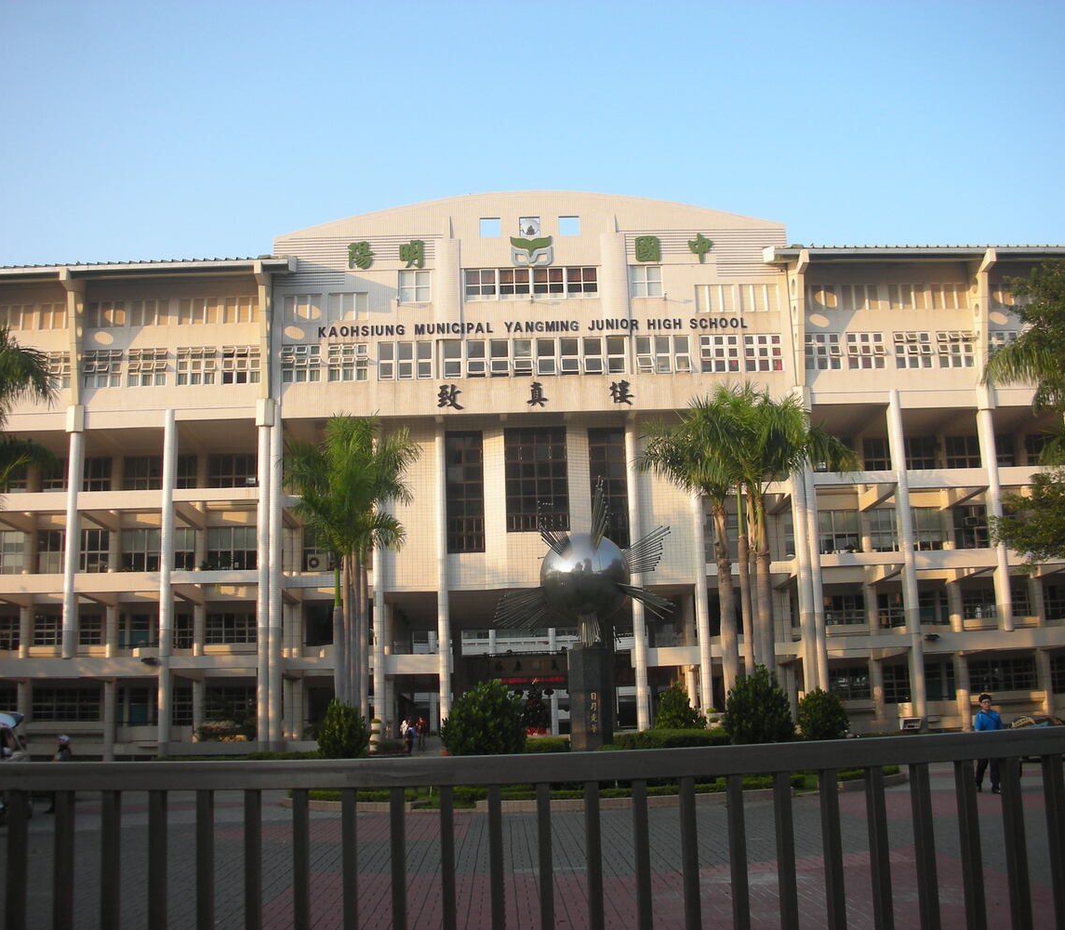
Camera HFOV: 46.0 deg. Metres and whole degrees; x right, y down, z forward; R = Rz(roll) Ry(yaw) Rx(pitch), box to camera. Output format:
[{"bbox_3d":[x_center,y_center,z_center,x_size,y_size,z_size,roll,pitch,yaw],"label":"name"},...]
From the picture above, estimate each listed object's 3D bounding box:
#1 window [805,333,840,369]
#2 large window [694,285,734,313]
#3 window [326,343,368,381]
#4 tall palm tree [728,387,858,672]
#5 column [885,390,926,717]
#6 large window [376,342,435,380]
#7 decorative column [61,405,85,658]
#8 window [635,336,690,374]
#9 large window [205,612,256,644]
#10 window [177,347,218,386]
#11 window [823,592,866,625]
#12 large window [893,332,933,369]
[{"bbox_3d":[13.743,-5.370,59.389,1.758,1.869,0.200,-1,-13,-2],"label":"window"},{"bbox_3d":[8.677,-7.930,59.957,1.863,1.405,0.200,-1,-11,-2],"label":"large window"},{"bbox_3d":[-8.628,-4.780,58.659,1.892,1.809,0.200,-1,-11,-2],"label":"window"},{"bbox_3d":[10.544,3.799,51.654,4.900,14.461,4.700,-1,-11,-2],"label":"tall palm tree"},{"bbox_3d":[17.079,4.226,57.268,0.620,15.700,0.800,-1,-12,-2],"label":"column"},{"bbox_3d":[-5.954,-4.891,58.605,2.618,1.844,0.200,-1,-13,-2],"label":"large window"},{"bbox_3d":[-20.576,2.971,56.125,0.600,11.531,0.800,-1,-13,-2],"label":"decorative column"},{"bbox_3d":[6.140,-5.205,59.085,2.566,1.859,0.200,-1,-13,-2],"label":"window"},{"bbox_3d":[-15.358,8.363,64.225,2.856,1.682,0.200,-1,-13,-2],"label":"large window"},{"bbox_3d":[-15.598,-4.559,58.265,1.845,1.820,0.150,-1,-11,-2],"label":"window"},{"bbox_3d":[16.279,7.523,65.331,2.293,1.783,0.150,-1,-11,-2],"label":"window"},{"bbox_3d":[17.980,-5.416,59.140,1.850,1.840,0.200,-1,-12,-2],"label":"large window"}]

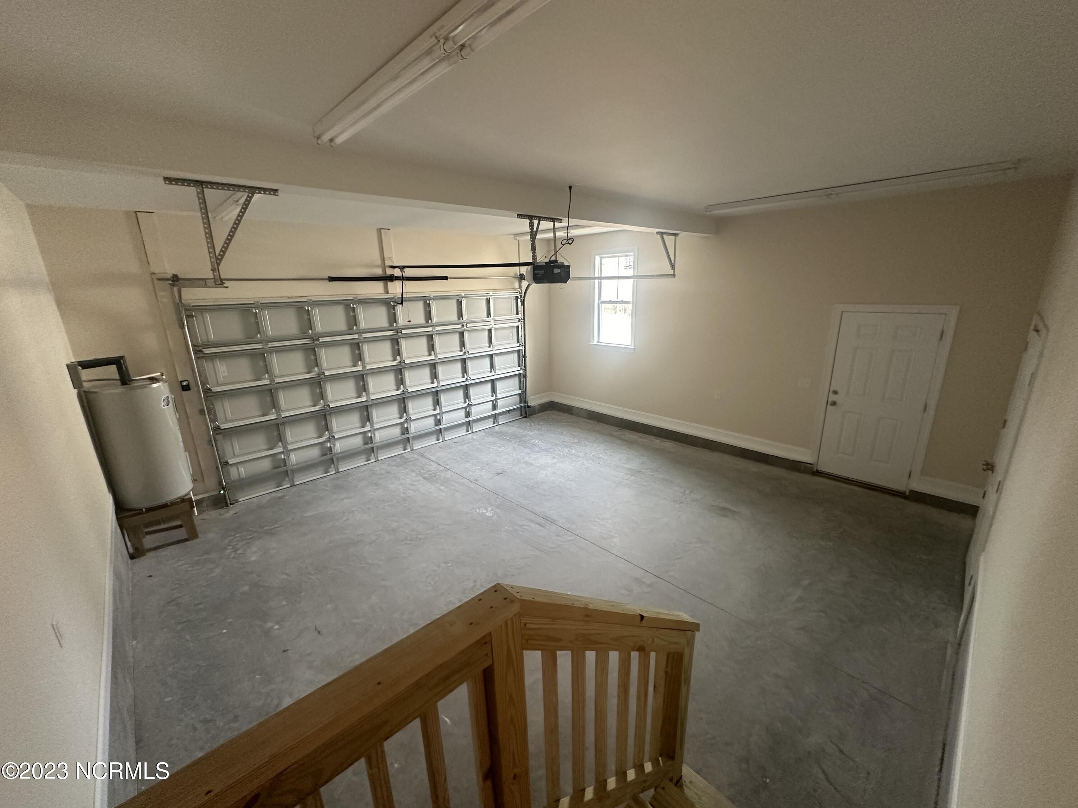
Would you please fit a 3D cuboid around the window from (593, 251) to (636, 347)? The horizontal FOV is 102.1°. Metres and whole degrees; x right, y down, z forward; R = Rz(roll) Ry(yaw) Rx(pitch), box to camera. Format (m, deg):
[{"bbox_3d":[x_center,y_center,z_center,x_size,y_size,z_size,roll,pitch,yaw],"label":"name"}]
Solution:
[{"bbox_3d":[1.309,-1.802,7.563,0.100,1.560,0.870,-15,20,-41],"label":"window"}]

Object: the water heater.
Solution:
[{"bbox_3d":[-4.064,0.295,4.437,0.620,1.460,0.600,-15,20,-41],"label":"water heater"}]

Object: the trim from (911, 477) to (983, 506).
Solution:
[{"bbox_3d":[4.474,0.951,4.778,0.022,0.195,0.550,-15,20,-41],"label":"trim"}]

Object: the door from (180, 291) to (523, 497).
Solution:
[{"bbox_3d":[-2.099,-0.408,6.748,4.900,2.430,0.080,-15,20,-41],"label":"door"}]

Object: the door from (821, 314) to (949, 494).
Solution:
[{"bbox_3d":[3.945,-0.039,5.120,0.050,2.030,0.917,-15,20,-41],"label":"door"}]

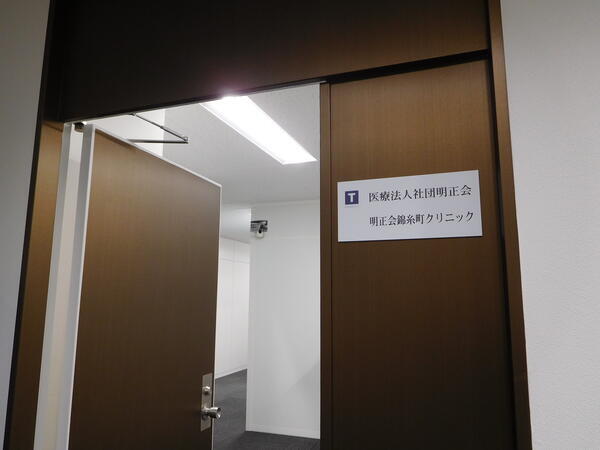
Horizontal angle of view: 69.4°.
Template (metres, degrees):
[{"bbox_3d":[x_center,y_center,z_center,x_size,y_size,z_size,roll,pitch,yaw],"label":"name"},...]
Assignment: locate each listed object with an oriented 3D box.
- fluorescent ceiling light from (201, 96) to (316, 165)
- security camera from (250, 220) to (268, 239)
[{"bbox_3d":[-0.221,-0.626,3.013,0.303,0.070,1.290,-3,-10,20],"label":"fluorescent ceiling light"},{"bbox_3d":[-0.476,0.057,5.142,0.164,0.192,0.170,-1,-9,8],"label":"security camera"}]

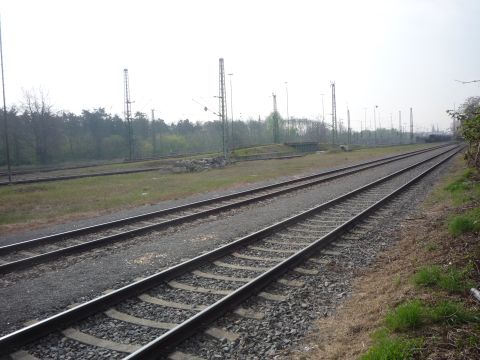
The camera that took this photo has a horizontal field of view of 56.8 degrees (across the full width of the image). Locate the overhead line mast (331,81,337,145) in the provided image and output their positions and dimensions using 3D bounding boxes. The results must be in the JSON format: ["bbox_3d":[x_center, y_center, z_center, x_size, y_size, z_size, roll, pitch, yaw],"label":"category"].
[{"bbox_3d":[18.795,-12.900,89.000,0.700,12.941,0.700,0,5,29],"label":"overhead line mast"}]

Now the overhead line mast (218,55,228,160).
[{"bbox_3d":[-1.805,-7.992,51.000,0.750,11.739,0.750,0,5,29],"label":"overhead line mast"}]

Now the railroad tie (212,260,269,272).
[{"bbox_3d":[0.126,1.560,7.624,2.500,0.200,0.260,0,5,29],"label":"railroad tie"}]

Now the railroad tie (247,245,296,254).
[{"bbox_3d":[0.728,1.449,8.701,2.500,0.200,0.260,0,5,29],"label":"railroad tie"}]

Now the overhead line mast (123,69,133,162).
[{"bbox_3d":[-13.821,-8.011,55.000,0.700,11.318,0.700,0,5,29],"label":"overhead line mast"}]

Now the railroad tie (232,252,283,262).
[{"bbox_3d":[0.427,1.505,8.162,2.500,0.200,0.260,0,5,29],"label":"railroad tie"}]

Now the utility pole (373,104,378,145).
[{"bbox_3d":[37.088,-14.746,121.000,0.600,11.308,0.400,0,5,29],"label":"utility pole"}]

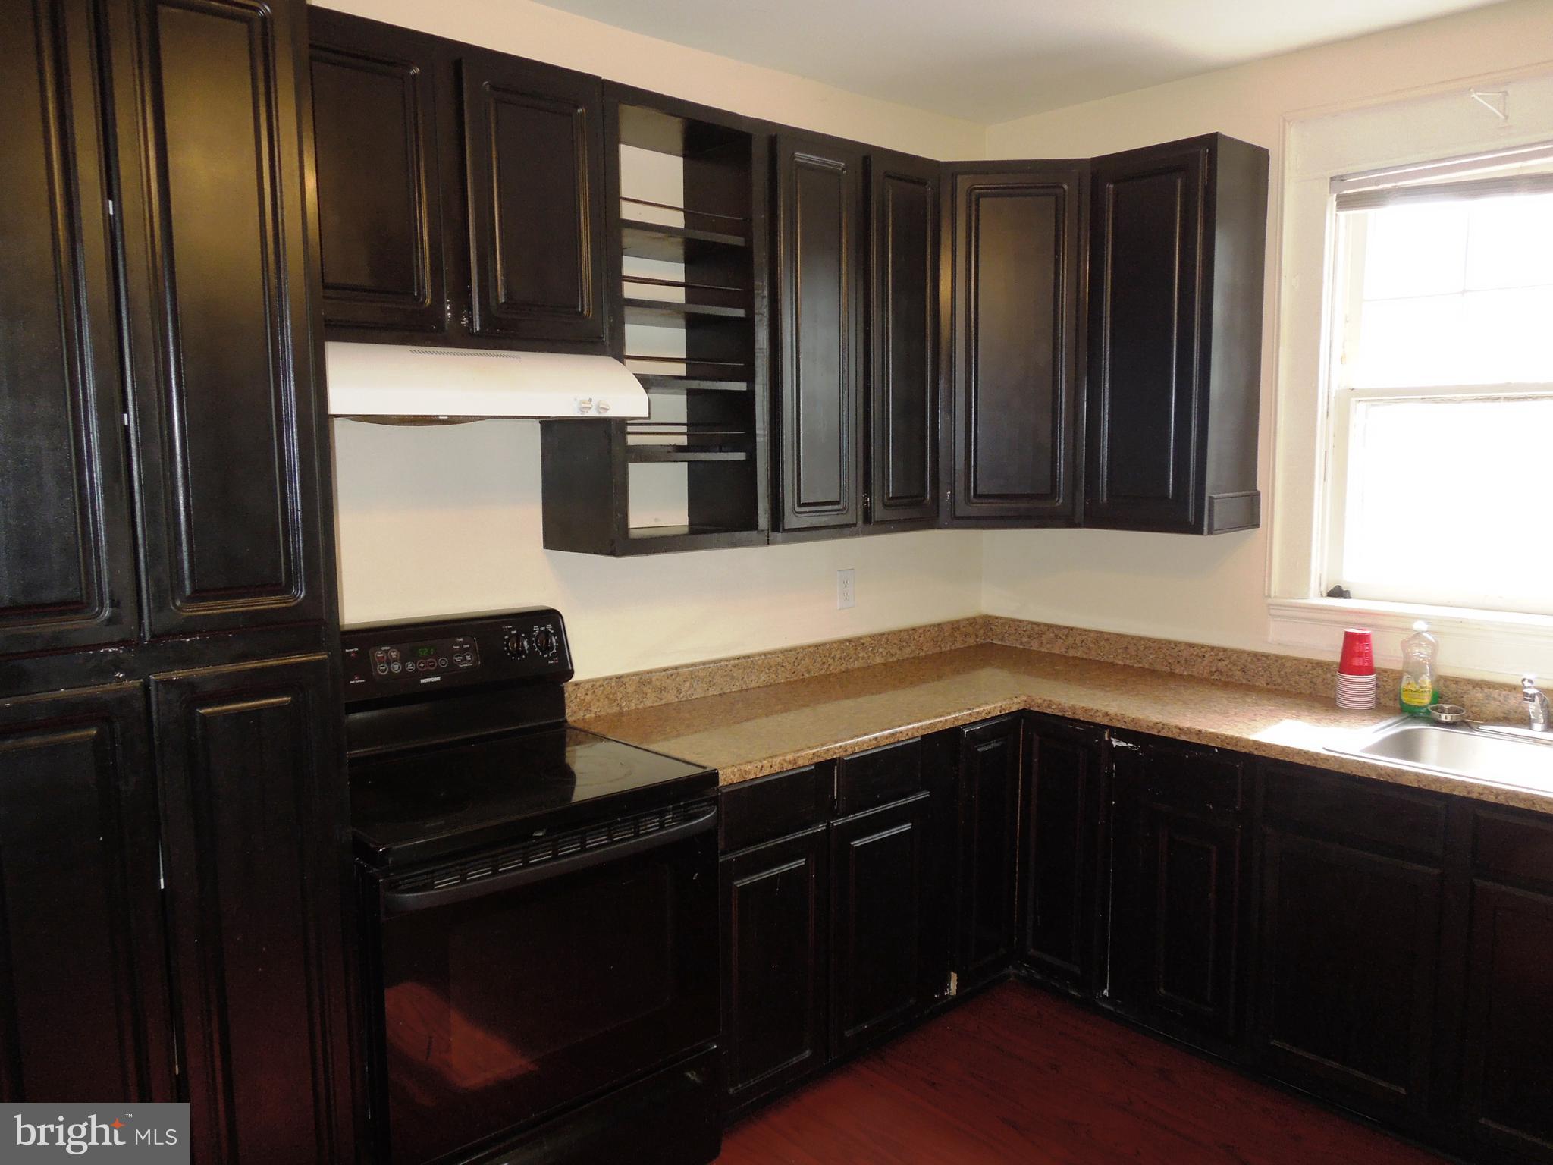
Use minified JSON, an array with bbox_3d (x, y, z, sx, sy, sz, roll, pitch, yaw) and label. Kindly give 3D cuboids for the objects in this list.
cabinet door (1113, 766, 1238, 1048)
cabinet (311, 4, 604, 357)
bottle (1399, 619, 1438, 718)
[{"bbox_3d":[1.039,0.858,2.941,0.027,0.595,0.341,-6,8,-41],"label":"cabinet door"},{"bbox_3d":[-0.767,-0.807,2.420,0.744,0.605,0.347,-6,8,-41],"label":"cabinet"},{"bbox_3d":[1.665,0.221,2.901,0.096,0.247,0.059,5,9,43],"label":"bottle"}]

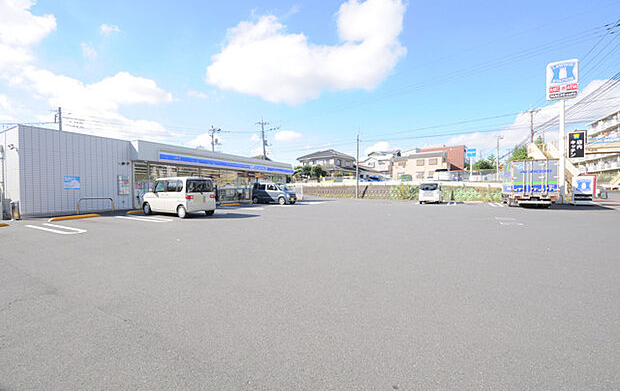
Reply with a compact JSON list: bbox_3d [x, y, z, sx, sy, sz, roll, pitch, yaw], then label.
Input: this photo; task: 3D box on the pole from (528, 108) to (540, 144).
[{"bbox_3d":[28.679,-5.600,32.913,1.200,11.200,0.500,0,1,29],"label":"pole"}]

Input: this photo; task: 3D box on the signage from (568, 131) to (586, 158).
[{"bbox_3d":[19.280,-3.623,18.681,0.870,1.880,0.160,1,2,26],"label":"signage"}]

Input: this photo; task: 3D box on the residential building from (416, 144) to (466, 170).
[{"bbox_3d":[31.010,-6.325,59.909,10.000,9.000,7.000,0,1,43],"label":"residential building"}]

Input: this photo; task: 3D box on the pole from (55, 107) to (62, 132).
[{"bbox_3d":[-30.800,-5.349,31.828,0.700,11.100,0.600,1,2,18],"label":"pole"}]

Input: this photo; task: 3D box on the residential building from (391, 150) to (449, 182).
[{"bbox_3d":[23.600,-5.538,55.036,10.200,7.000,5.800,2,3,40],"label":"residential building"}]

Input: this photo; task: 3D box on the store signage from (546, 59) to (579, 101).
[{"bbox_3d":[18.600,-8.386,18.959,1.580,2.720,0.380,1,2,25],"label":"store signage"}]

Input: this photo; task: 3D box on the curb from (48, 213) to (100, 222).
[{"bbox_3d":[-9.620,0.910,10.660,0.200,0.120,1.800,1,2,17],"label":"curb"}]

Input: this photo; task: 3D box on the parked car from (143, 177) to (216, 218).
[{"bbox_3d":[-6.085,0.043,11.857,3.395,1.750,1.475,0,1,29],"label":"parked car"}]

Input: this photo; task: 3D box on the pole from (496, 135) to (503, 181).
[{"bbox_3d":[30.001,-5.662,40.914,0.600,7.900,0.400,0,1,29],"label":"pole"}]

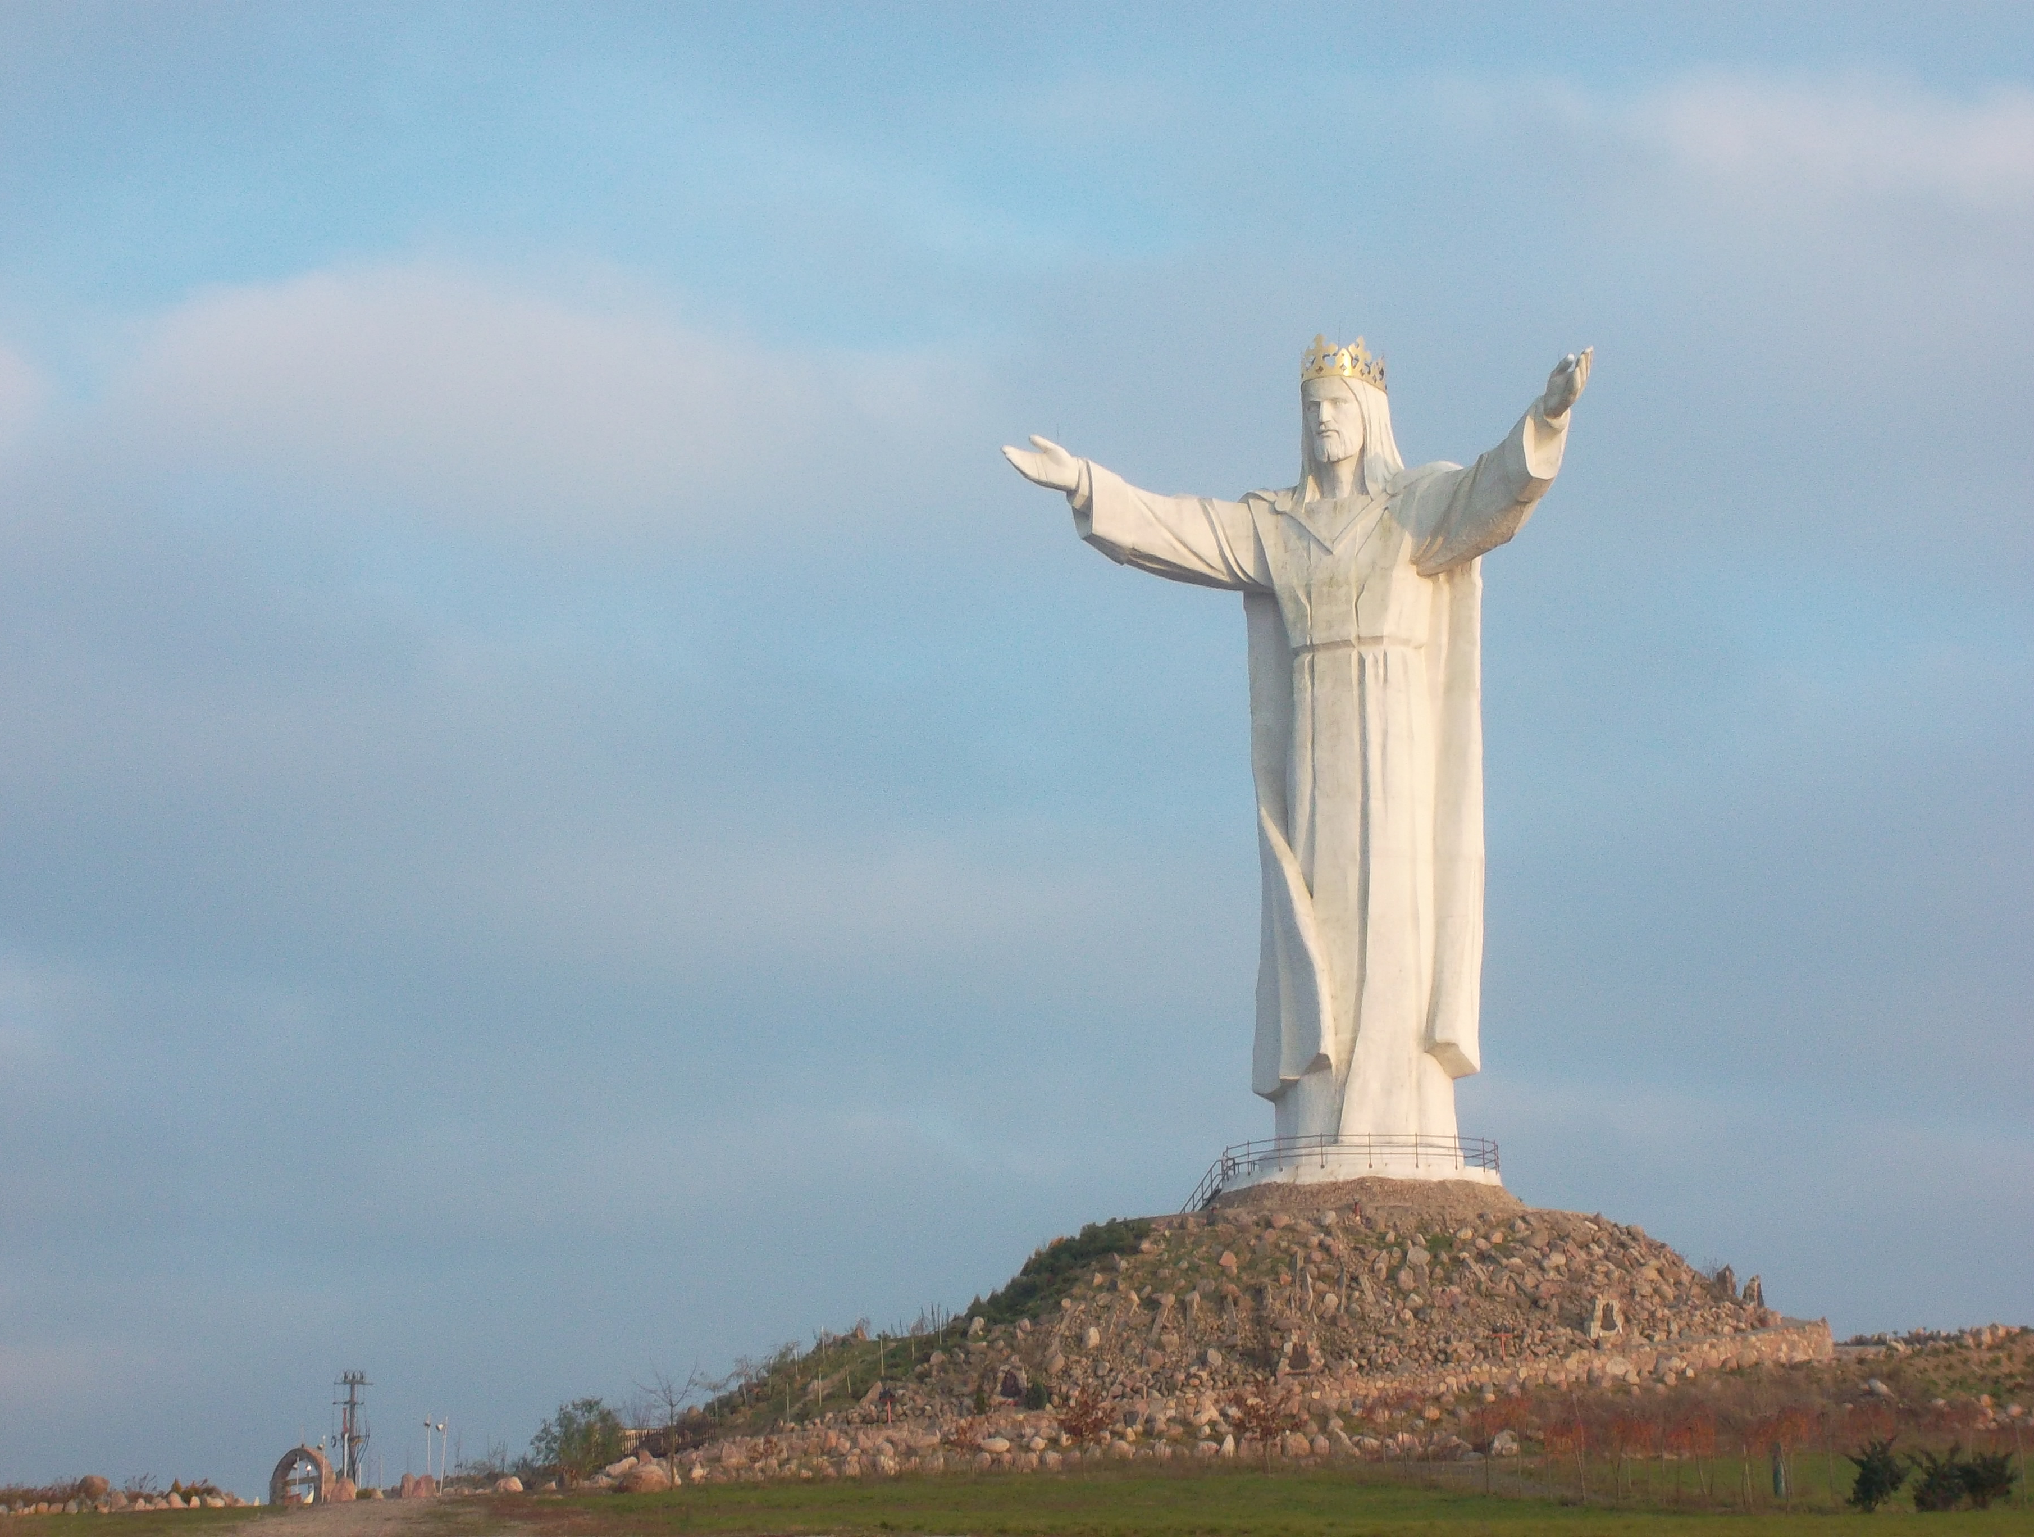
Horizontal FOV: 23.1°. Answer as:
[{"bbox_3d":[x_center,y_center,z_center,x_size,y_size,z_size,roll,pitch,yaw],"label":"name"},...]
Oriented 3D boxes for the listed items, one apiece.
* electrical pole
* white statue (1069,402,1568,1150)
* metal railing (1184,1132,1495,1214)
[{"bbox_3d":[-40.082,40.034,300.000,2.400,7.400,0.900,-1,-9,0],"label":"electrical pole"},{"bbox_3d":[13.386,-1.320,201.013,26.000,33.800,8.000,-6,-11,29],"label":"white statue"},{"bbox_3d":[13.043,16.689,198.959,12.546,3.100,10.845,-1,-9,0],"label":"metal railing"}]

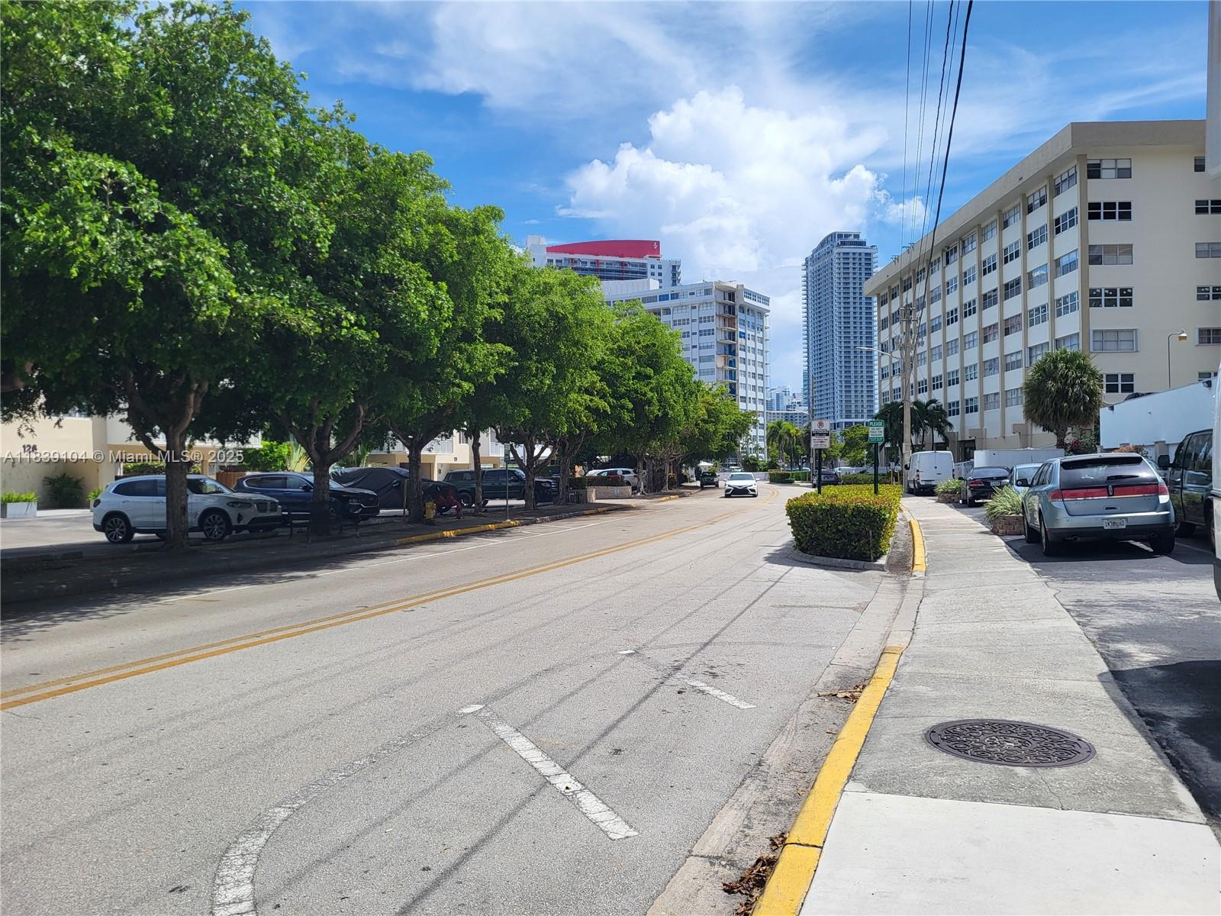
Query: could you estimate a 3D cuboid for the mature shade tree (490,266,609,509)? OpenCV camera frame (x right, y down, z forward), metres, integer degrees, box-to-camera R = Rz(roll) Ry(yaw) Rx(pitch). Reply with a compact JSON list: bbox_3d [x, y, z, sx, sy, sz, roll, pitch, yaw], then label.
[{"bbox_3d":[-2.622,-2.754,36.800,6.000,9.600,6.000,-1,-1,0],"label":"mature shade tree"}]

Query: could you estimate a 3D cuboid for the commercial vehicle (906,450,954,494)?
[{"bbox_3d":[17.902,0.813,51.300,2.000,2.450,6.000,-1,-1,14],"label":"commercial vehicle"}]

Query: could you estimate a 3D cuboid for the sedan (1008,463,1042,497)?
[{"bbox_3d":[11.820,0.899,24.900,1.820,1.470,4.600,-1,-1,21],"label":"sedan"}]

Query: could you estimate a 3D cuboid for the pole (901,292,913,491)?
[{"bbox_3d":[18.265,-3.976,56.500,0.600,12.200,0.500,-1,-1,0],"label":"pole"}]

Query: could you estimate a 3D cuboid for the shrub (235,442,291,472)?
[{"bbox_3d":[-17.408,0.779,45.997,2.500,3.100,2.800,-1,-1,17],"label":"shrub"}]

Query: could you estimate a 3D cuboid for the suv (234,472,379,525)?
[{"bbox_3d":[-9.684,1.291,29.289,4.780,1.710,1.920,-1,-1,13],"label":"suv"}]

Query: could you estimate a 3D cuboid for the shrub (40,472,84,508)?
[{"bbox_3d":[-27.166,1.633,45.500,1.850,1.750,1.700,-1,-1,15],"label":"shrub"}]

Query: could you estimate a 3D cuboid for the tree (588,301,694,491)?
[{"bbox_3d":[1.986,-3.490,57.000,7.200,11.600,7.000,-1,-1,0],"label":"tree"}]

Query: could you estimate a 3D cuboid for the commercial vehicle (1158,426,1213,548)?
[{"bbox_3d":[11.369,0.465,16.209,2.030,2.030,5.500,-3,-2,22],"label":"commercial vehicle"}]

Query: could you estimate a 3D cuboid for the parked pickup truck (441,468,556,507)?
[{"bbox_3d":[-5.406,1.501,45.000,5.400,1.800,1.920,-1,-1,13],"label":"parked pickup truck"}]

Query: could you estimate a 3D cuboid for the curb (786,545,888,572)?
[{"bbox_3d":[3.500,1.645,15.250,0.750,0.150,3.300,-1,-1,-12],"label":"curb"}]

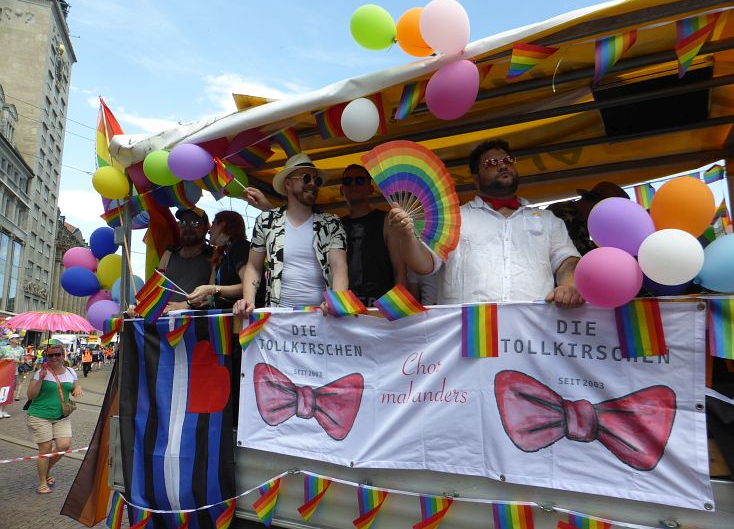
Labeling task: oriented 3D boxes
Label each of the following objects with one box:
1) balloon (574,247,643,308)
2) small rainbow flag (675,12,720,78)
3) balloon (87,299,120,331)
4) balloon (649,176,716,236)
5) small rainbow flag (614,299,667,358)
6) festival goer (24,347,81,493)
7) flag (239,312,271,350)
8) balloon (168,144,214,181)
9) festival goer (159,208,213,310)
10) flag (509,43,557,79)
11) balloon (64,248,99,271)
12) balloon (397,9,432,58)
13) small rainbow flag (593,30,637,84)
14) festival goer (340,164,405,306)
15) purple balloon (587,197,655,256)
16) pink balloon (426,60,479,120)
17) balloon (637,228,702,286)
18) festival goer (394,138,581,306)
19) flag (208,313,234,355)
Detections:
[{"bbox_3d":[0.853,0.046,1.799,0.210,0.210,0.210,-5,-10,28],"label":"balloon"},{"bbox_3d":[1.194,-0.791,1.840,0.125,0.210,0.060,-5,-10,30],"label":"small rainbow flag"},{"bbox_3d":[-1.736,0.340,3.360,0.225,0.215,0.230,-5,-10,30],"label":"balloon"},{"bbox_3d":[1.117,-0.203,1.800,0.225,0.240,0.225,-5,-10,30],"label":"balloon"},{"bbox_3d":[0.932,0.218,1.735,0.155,0.205,0.030,-5,-10,30],"label":"small rainbow flag"},{"bbox_3d":[-3.466,1.651,5.671,0.550,1.640,0.400,6,-11,-37],"label":"festival goer"},{"bbox_3d":[-0.566,0.338,2.586,0.190,0.190,0.060,-5,-10,30],"label":"flag"},{"bbox_3d":[-1.027,-0.594,2.980,0.270,0.220,0.220,6,-5,6],"label":"balloon"},{"bbox_3d":[-1.105,0.460,3.140,0.490,1.690,0.400,0,-9,0],"label":"festival goer"},{"bbox_3d":[0.689,-0.845,2.120,0.195,0.140,0.060,-5,-10,30],"label":"flag"},{"bbox_3d":[-1.955,-0.024,3.480,0.240,0.200,0.220,-5,-10,30],"label":"balloon"},{"bbox_3d":[0.238,-1.100,2.420,0.215,0.245,0.215,-33,-6,22],"label":"balloon"},{"bbox_3d":[0.931,-0.783,1.916,0.145,0.185,0.060,-5,-10,28],"label":"small rainbow flag"},{"bbox_3d":[-0.004,0.324,2.761,0.540,1.830,0.340,-2,-9,16],"label":"festival goer"},{"bbox_3d":[0.958,-0.141,1.920,0.250,0.220,0.230,-5,-10,30],"label":"purple balloon"},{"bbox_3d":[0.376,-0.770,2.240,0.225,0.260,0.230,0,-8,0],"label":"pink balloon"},{"bbox_3d":[1.025,-0.024,1.714,0.195,0.195,0.195,-5,-10,28],"label":"balloon"},{"bbox_3d":[0.543,0.276,2.212,0.800,1.770,0.500,-5,-10,30],"label":"festival goer"},{"bbox_3d":[-0.782,0.377,2.719,0.155,0.210,0.030,-5,-10,30],"label":"flag"}]

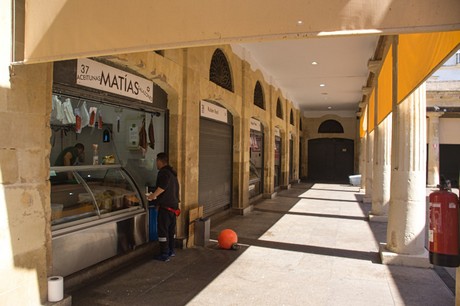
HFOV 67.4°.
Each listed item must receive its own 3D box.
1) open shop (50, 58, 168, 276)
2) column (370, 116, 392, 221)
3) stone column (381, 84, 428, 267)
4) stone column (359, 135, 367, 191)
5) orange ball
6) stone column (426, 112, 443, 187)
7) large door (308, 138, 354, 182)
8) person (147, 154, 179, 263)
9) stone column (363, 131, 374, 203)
[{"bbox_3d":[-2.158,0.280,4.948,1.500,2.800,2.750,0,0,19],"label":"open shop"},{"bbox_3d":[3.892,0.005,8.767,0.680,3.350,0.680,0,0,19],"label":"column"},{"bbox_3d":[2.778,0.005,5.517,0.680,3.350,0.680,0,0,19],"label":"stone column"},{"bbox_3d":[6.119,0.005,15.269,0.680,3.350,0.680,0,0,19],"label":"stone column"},{"bbox_3d":[-0.028,1.510,6.080,0.340,0.340,0.340,0,0,0],"label":"orange ball"},{"bbox_3d":[10.162,-0.160,17.136,0.640,3.680,0.640,0,0,19],"label":"stone column"},{"bbox_3d":[6.457,0.340,21.924,2.800,2.700,0.200,0,0,19],"label":"large door"},{"bbox_3d":[-1.060,0.830,5.550,0.450,1.700,0.480,0,0,24],"label":"person"},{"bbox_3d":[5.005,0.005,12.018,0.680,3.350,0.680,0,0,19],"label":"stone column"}]

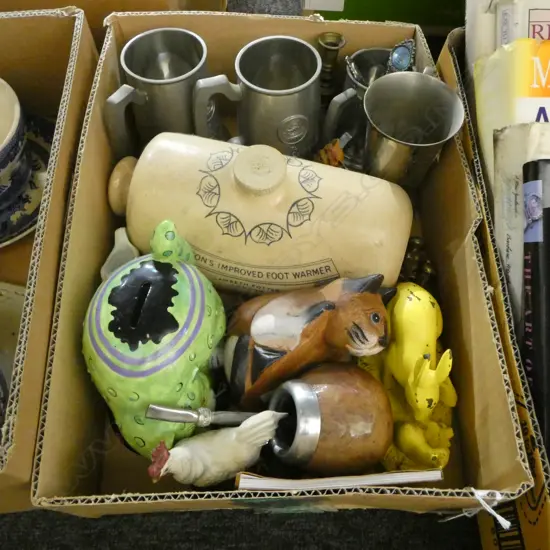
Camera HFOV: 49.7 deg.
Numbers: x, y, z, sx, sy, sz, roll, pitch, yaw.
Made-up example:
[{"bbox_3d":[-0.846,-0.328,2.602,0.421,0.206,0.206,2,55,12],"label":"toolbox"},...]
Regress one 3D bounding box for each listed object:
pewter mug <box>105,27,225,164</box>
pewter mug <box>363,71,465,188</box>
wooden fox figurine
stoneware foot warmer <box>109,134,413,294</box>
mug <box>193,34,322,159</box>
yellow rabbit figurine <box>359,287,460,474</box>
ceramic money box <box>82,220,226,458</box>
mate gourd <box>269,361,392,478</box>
[{"bbox_3d":[-0.127,-0.191,0.673,0.130,0.125,0.100,-38,65,-19],"label":"pewter mug"},{"bbox_3d":[0.128,-0.135,0.599,0.091,0.123,0.121,13,60,4],"label":"pewter mug"},{"bbox_3d":[0.033,0.059,0.551,0.162,0.068,0.088,-25,61,-5],"label":"wooden fox figurine"},{"bbox_3d":[-0.015,-0.068,0.588,0.285,0.147,0.145,11,70,3],"label":"stoneware foot warmer"},{"bbox_3d":[-0.016,-0.174,0.643,0.129,0.127,0.090,-12,61,-8],"label":"mug"},{"bbox_3d":[0.123,0.089,0.548,0.083,0.090,0.162,-1,60,-2],"label":"yellow rabbit figurine"},{"bbox_3d":[-0.096,0.057,0.497,0.111,0.130,0.172,-5,60,-7],"label":"ceramic money box"},{"bbox_3d":[0.049,0.117,0.486,0.097,0.090,0.090,7,57,-22],"label":"mate gourd"}]

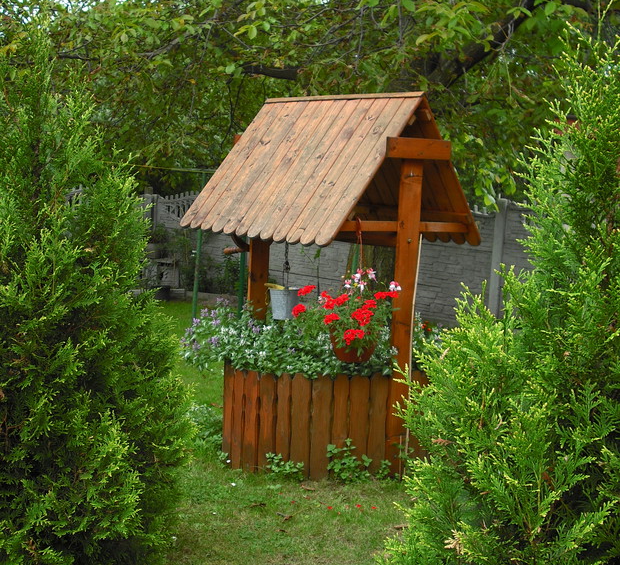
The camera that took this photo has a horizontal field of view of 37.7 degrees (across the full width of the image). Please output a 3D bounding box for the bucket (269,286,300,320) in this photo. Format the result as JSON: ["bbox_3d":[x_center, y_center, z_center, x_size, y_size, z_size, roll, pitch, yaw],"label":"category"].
[{"bbox_3d":[-0.151,0.134,5.537,0.190,0.190,0.190,3,7,0],"label":"bucket"}]

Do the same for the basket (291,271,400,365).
[{"bbox_3d":[0.188,0.154,4.673,0.520,0.430,0.450,3,7,0],"label":"basket"}]

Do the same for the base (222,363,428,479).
[{"bbox_3d":[0.060,0.709,5.339,1.220,0.575,1.220,3,7,0],"label":"base"}]

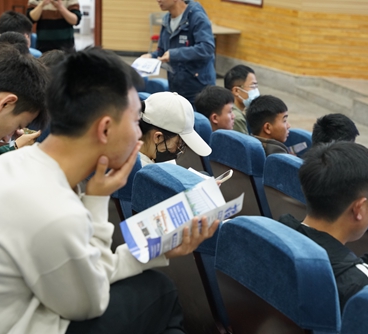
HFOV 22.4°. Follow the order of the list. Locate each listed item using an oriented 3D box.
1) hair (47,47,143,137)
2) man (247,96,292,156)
[{"bbox_3d":[-0.199,-0.168,2.070,0.205,0.190,0.175,-10,18,-24],"label":"hair"},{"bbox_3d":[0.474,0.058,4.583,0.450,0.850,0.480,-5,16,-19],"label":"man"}]

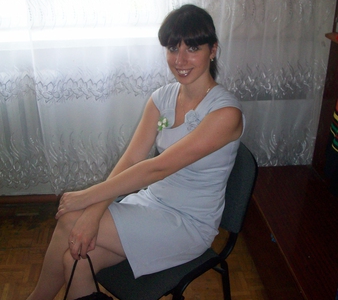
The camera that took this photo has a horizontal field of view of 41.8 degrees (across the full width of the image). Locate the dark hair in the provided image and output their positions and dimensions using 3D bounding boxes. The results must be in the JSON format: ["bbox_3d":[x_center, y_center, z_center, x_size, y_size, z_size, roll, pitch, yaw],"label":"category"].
[{"bbox_3d":[0.068,-0.317,1.345,0.180,0.240,0.215,13,26,32],"label":"dark hair"}]

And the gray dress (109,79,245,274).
[{"bbox_3d":[0.002,0.074,1.481,0.440,0.590,0.385,-21,29,-39],"label":"gray dress"}]

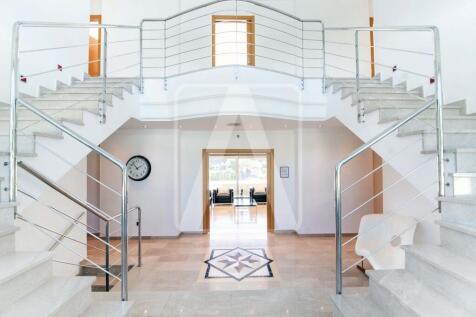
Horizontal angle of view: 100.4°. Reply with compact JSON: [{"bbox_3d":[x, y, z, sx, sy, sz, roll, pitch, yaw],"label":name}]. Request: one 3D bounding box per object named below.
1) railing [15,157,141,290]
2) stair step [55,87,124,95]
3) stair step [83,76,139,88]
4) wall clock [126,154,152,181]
[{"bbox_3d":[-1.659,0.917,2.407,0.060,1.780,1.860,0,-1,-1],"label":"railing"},{"bbox_3d":[-2.295,-0.998,3.209,1.040,0.180,0.300,0,-1,-1],"label":"stair step"},{"bbox_3d":[-2.303,-1.364,3.754,1.040,0.180,0.300,0,-1,-1],"label":"stair step"},{"bbox_3d":[-2.238,0.229,4.481,0.580,0.580,0.060,0,-1,-1],"label":"wall clock"}]

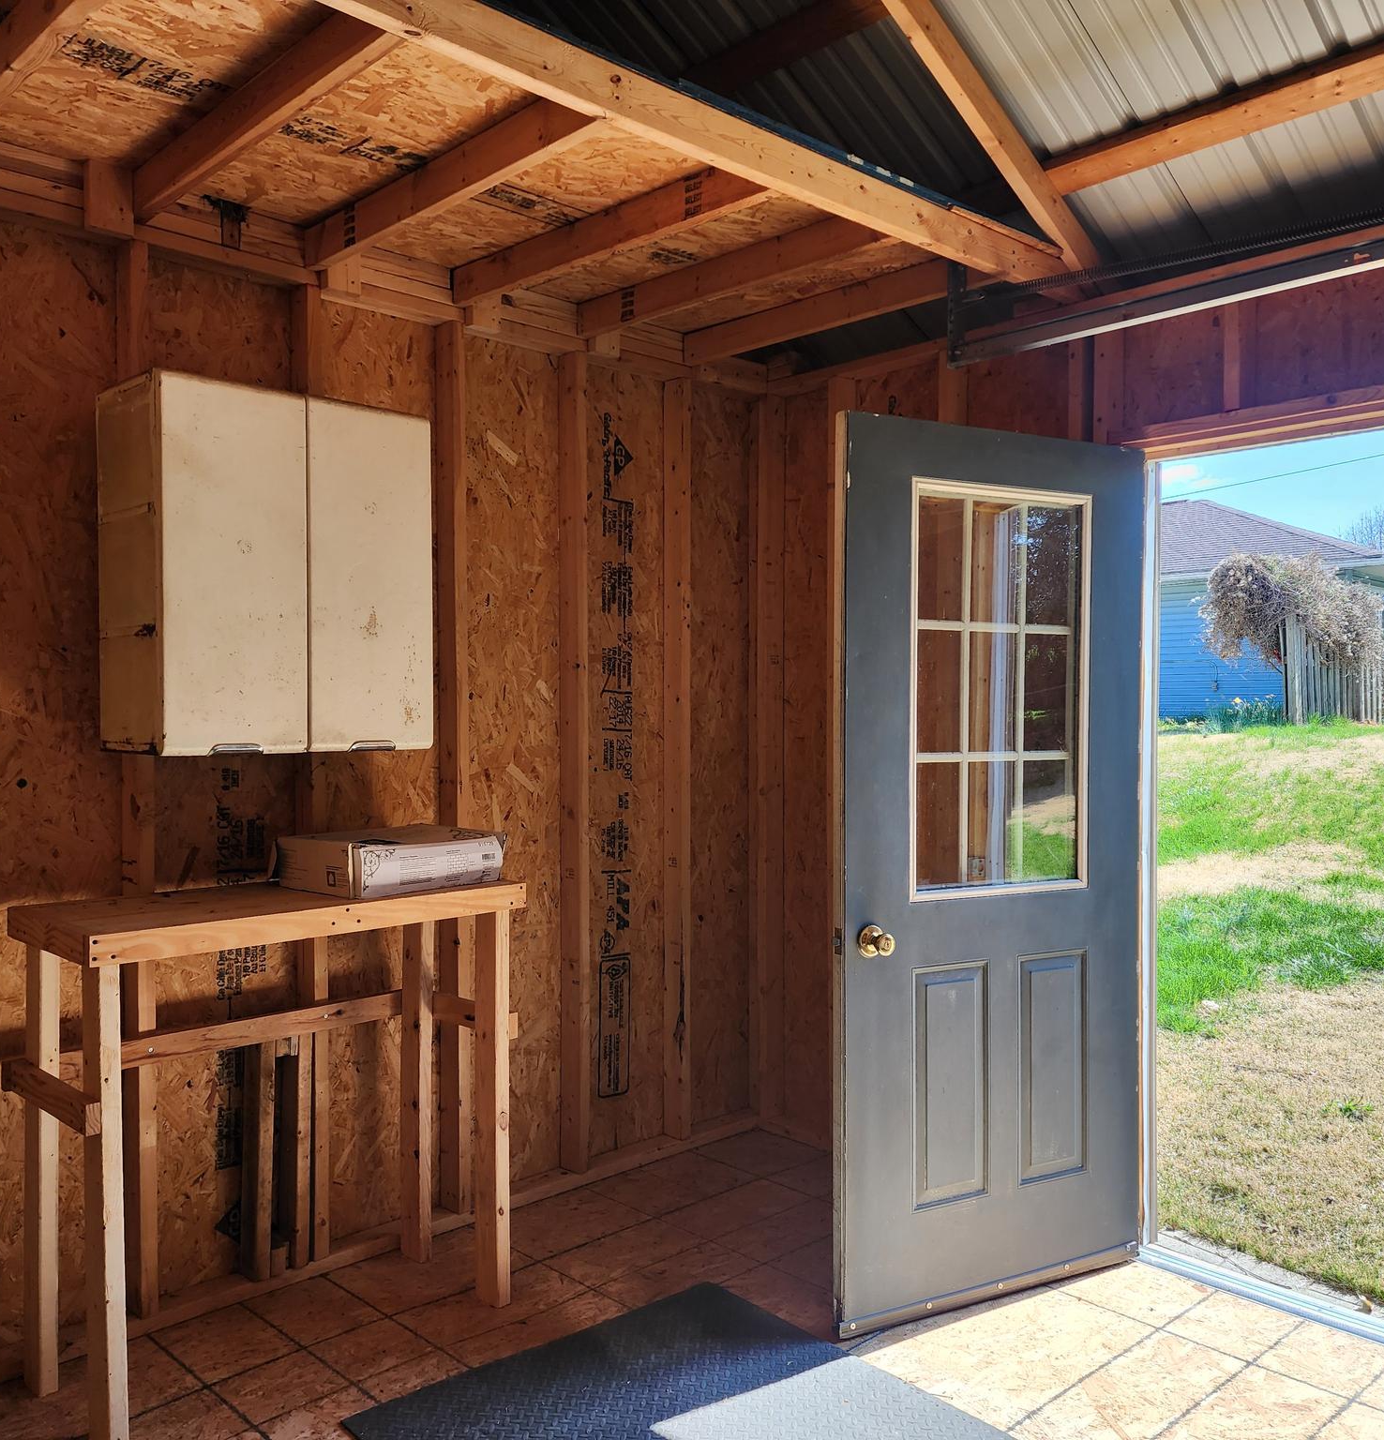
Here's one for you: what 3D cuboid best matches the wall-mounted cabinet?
[{"bbox_3d":[-0.922,-0.311,2.808,0.622,0.747,0.308,-1,1,-45],"label":"wall-mounted cabinet"}]

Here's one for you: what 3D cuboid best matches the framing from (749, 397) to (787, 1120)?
[{"bbox_3d":[0.257,0.115,4.189,0.089,2.344,0.042,-1,1,-45],"label":"framing"}]

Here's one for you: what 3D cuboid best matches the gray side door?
[{"bbox_3d":[0.712,0.341,2.988,0.875,2.020,0.044,-1,1,-26],"label":"gray side door"}]

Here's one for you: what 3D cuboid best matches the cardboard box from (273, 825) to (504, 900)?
[{"bbox_3d":[-0.697,0.322,2.937,0.323,0.111,0.377,1,1,43],"label":"cardboard box"}]

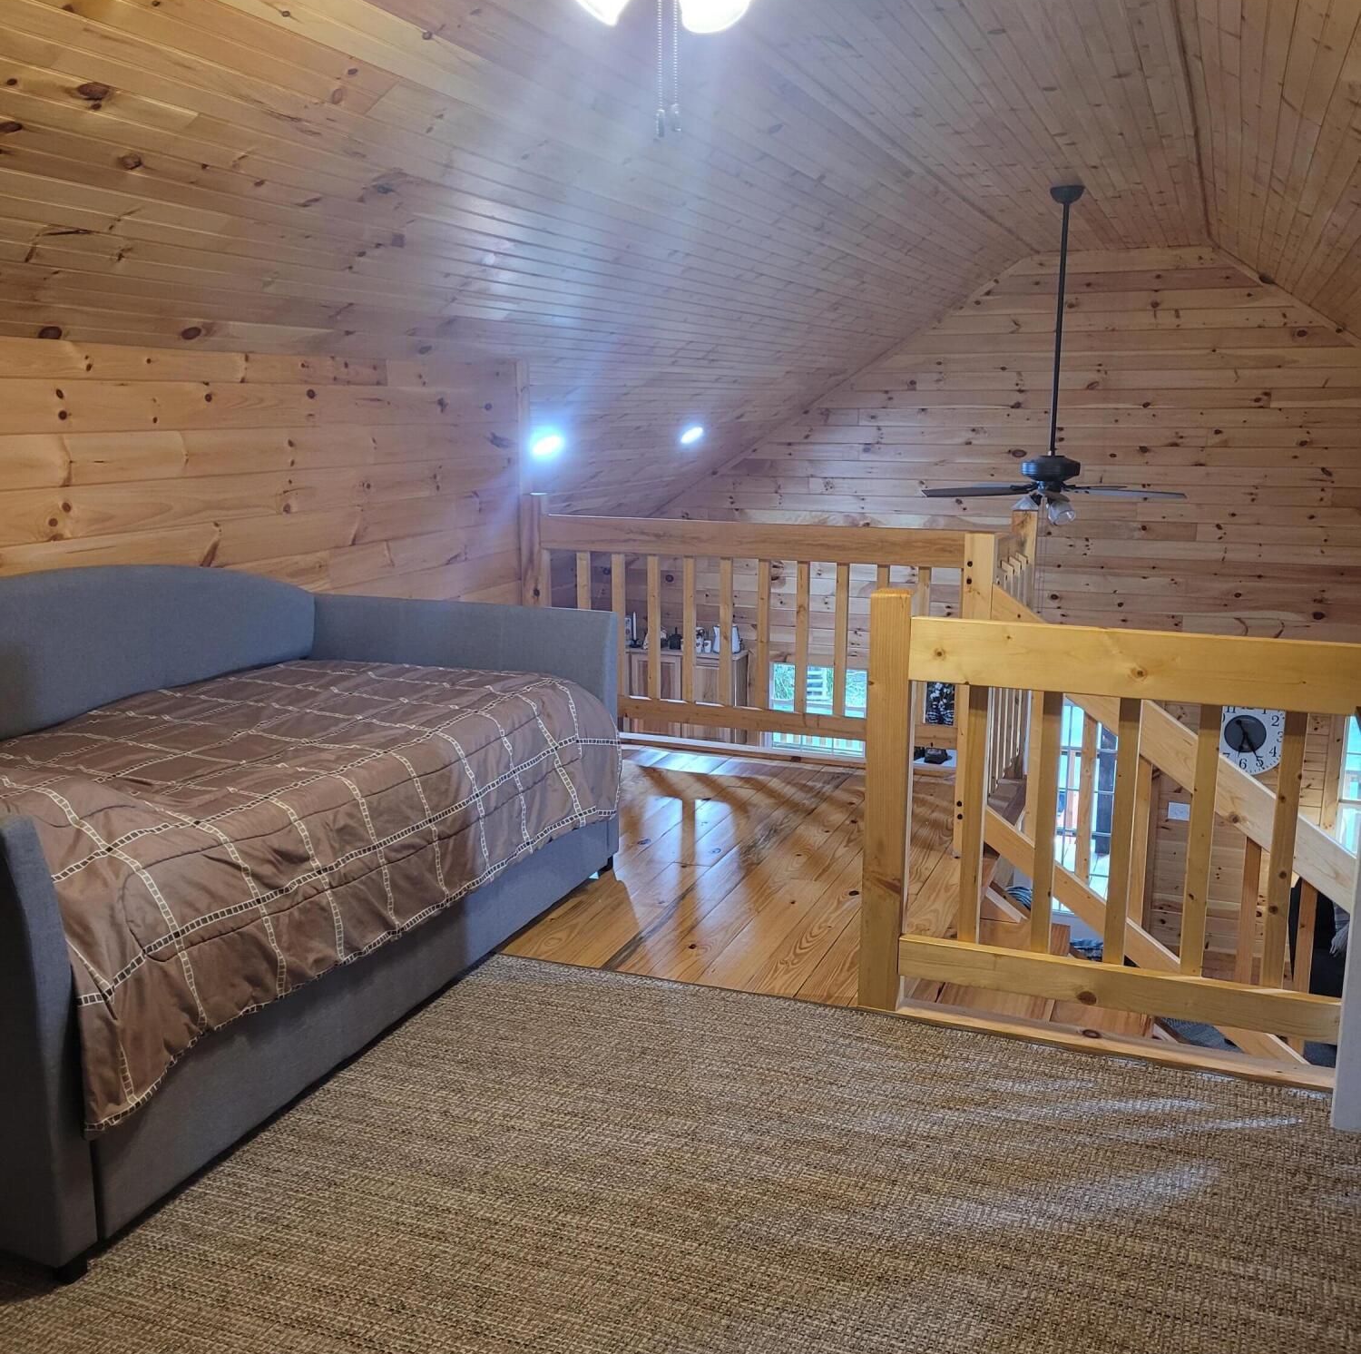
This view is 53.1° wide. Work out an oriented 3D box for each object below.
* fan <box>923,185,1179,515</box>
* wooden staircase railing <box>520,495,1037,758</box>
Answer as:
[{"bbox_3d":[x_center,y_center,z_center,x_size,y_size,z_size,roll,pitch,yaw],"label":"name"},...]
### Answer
[{"bbox_3d":[1.833,-1.546,6.605,1.280,1.585,1.280,5,13,21],"label":"fan"},{"bbox_3d":[0.321,-0.194,5.251,2.020,0.955,0.120,5,13,21],"label":"wooden staircase railing"}]

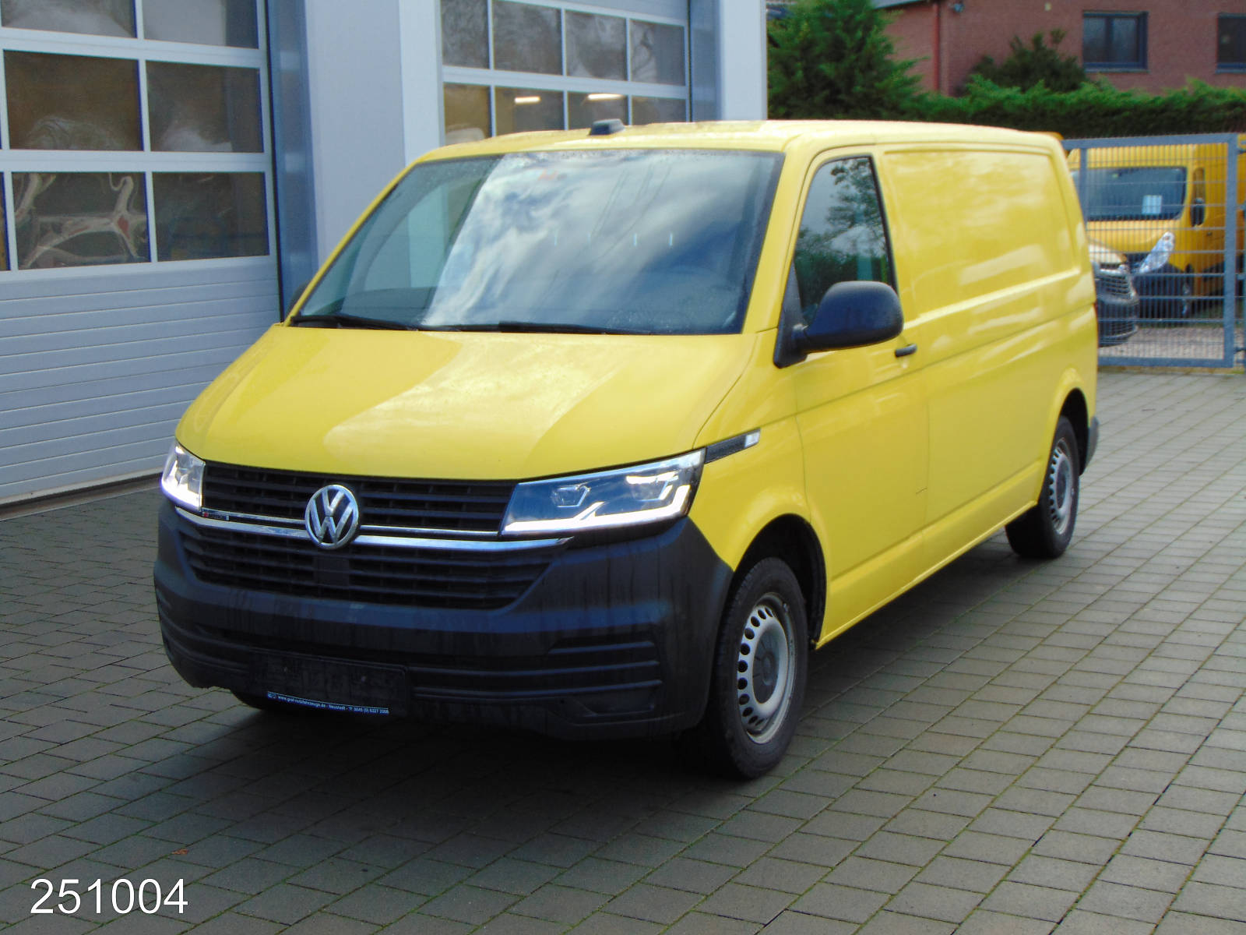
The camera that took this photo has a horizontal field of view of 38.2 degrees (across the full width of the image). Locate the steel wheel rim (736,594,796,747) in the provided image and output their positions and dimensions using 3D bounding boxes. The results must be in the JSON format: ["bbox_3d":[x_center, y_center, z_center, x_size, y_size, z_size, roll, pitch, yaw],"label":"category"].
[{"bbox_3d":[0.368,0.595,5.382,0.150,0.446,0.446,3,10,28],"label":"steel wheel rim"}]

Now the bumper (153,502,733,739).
[{"bbox_3d":[-0.660,0.406,5.192,1.890,0.580,0.600,3,10,28],"label":"bumper"}]

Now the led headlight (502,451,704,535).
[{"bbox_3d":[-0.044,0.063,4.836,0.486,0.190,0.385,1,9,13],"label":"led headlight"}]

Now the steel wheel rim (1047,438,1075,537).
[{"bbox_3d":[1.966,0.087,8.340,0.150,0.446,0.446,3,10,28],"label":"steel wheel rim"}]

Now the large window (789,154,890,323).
[{"bbox_3d":[0.685,-0.729,5.817,0.050,0.545,0.830,-6,6,29],"label":"large window"}]

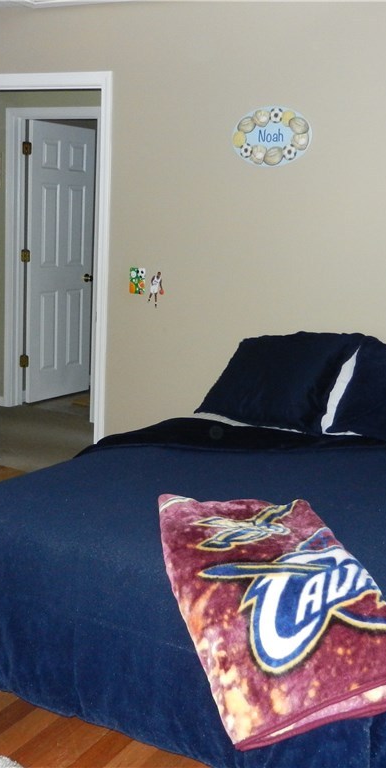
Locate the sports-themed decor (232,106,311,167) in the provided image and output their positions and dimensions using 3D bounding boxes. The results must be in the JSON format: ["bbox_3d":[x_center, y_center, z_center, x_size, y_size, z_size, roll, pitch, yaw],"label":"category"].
[{"bbox_3d":[0.358,-1.124,3.902,0.391,0.270,0.013,8,12,26],"label":"sports-themed decor"}]

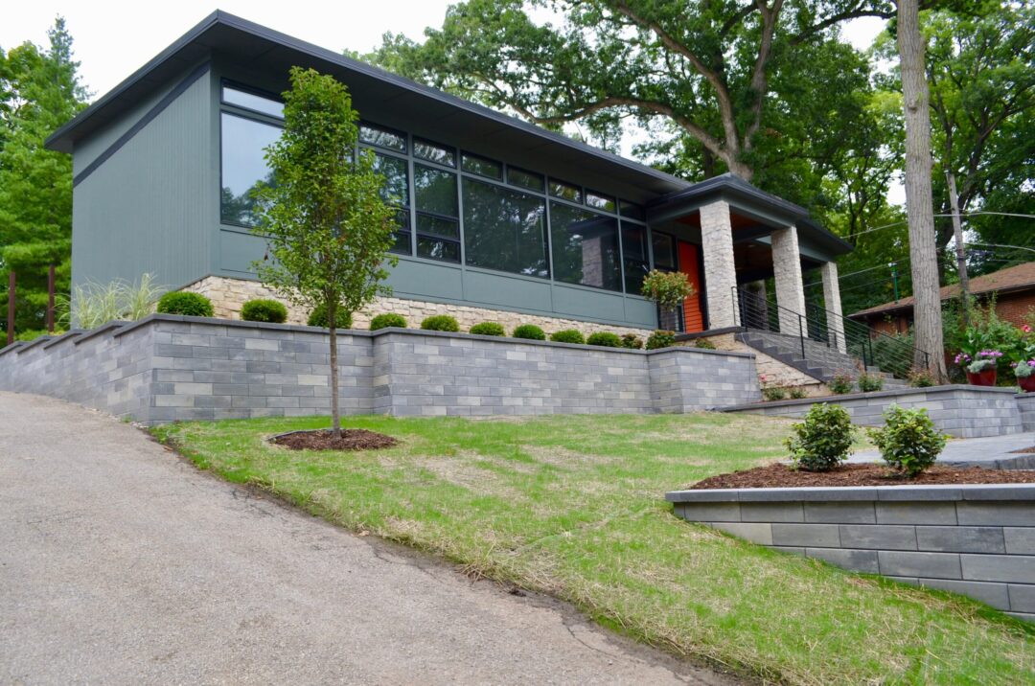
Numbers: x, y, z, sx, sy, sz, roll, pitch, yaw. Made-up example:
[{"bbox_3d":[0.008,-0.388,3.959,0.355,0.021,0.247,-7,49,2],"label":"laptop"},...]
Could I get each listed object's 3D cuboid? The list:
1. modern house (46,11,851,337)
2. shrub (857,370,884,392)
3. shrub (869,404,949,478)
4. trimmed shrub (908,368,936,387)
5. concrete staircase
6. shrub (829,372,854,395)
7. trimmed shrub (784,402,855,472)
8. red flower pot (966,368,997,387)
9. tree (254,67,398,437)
[{"bbox_3d":[0.804,-1.802,19.525,20.350,4.800,9.200,4,-11,-45],"label":"modern house"},{"bbox_3d":[6.277,0.692,13.828,0.479,0.412,0.479,-7,-8,24],"label":"shrub"},{"bbox_3d":[2.758,0.697,5.534,0.544,0.510,0.544,-7,-9,26],"label":"shrub"},{"bbox_3d":[6.730,0.599,12.924,0.448,0.353,0.440,-7,-9,27],"label":"trimmed shrub"},{"bbox_3d":[7.152,0.422,17.695,3.700,1.620,2.500,4,-11,-45],"label":"concrete staircase"},{"bbox_3d":[5.978,0.755,14.379,0.462,0.428,0.462,-6,-8,22],"label":"shrub"},{"bbox_3d":[2.404,0.754,6.236,0.554,0.544,0.554,-6,-8,20],"label":"trimmed shrub"},{"bbox_3d":[7.904,0.639,13.173,0.530,0.400,0.530,-8,-9,30],"label":"red flower pot"},{"bbox_3d":[-2.198,-1.140,9.098,1.688,4.449,1.688,-1,-8,-13],"label":"tree"}]

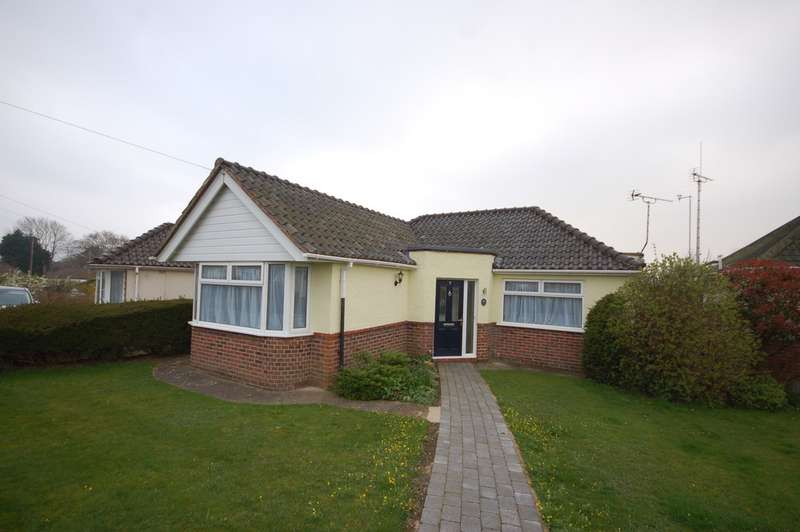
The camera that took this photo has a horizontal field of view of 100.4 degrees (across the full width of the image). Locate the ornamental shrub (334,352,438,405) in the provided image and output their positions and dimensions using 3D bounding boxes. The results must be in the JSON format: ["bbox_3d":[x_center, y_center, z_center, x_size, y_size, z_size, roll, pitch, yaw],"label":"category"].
[{"bbox_3d":[-0.208,2.044,6.372,1.750,0.600,1.600,2,-2,-3],"label":"ornamental shrub"}]

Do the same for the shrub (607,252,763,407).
[{"bbox_3d":[5.609,1.211,6.821,2.100,2.650,1.900,0,-3,32],"label":"shrub"}]

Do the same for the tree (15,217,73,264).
[{"bbox_3d":[-55.850,-2.572,52.083,7.500,10.400,7.500,-1,-3,43],"label":"tree"}]

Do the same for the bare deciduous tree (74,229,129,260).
[{"bbox_3d":[-55.461,-1.807,62.060,8.000,9.700,8.000,4,-3,-42],"label":"bare deciduous tree"}]

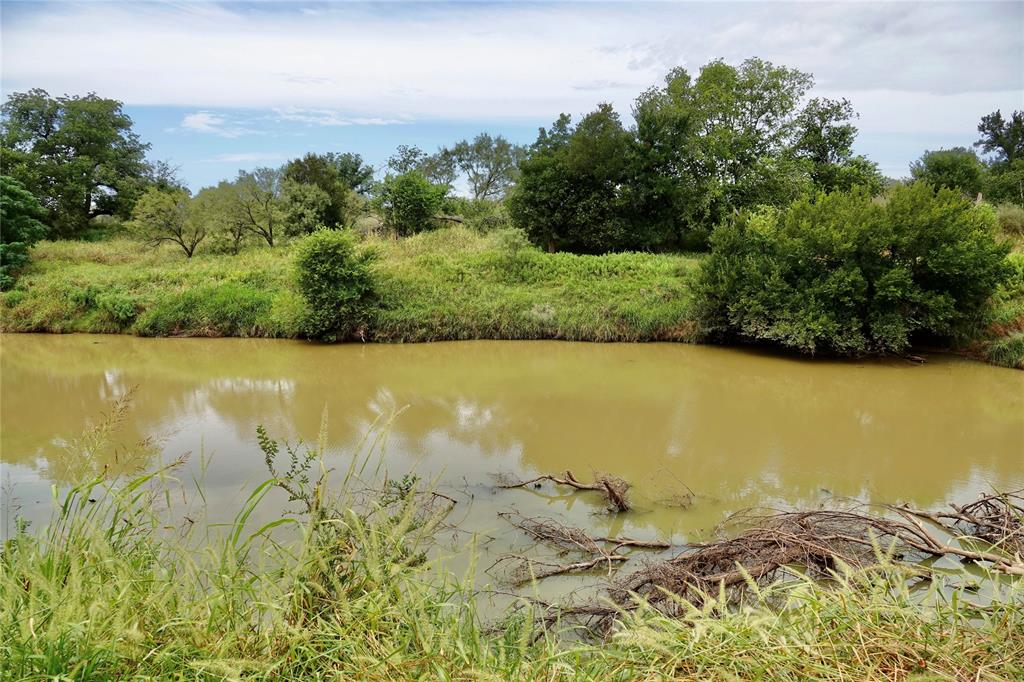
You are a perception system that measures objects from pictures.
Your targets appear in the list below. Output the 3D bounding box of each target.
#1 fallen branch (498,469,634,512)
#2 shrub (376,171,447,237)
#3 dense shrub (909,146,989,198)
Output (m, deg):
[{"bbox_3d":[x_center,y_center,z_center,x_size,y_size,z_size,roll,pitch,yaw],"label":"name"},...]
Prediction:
[{"bbox_3d":[0.611,1.691,7.913,1.550,0.370,0.600,3,10,15],"label":"fallen branch"},{"bbox_3d":[-4.189,-5.699,28.444,2.920,2.740,2.630,-1,10,-8],"label":"shrub"},{"bbox_3d":[24.260,-9.038,38.014,4.340,3.470,3.900,6,12,31],"label":"dense shrub"}]

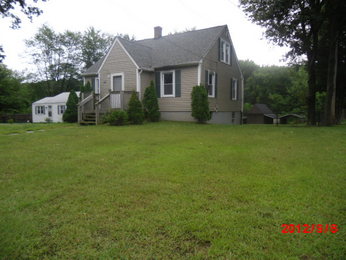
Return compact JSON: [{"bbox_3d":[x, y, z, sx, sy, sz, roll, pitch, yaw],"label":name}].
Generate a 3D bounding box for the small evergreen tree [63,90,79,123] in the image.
[{"bbox_3d":[-6.986,-1.613,18.700,1.280,2.230,1.280,2,4,30],"label":"small evergreen tree"}]

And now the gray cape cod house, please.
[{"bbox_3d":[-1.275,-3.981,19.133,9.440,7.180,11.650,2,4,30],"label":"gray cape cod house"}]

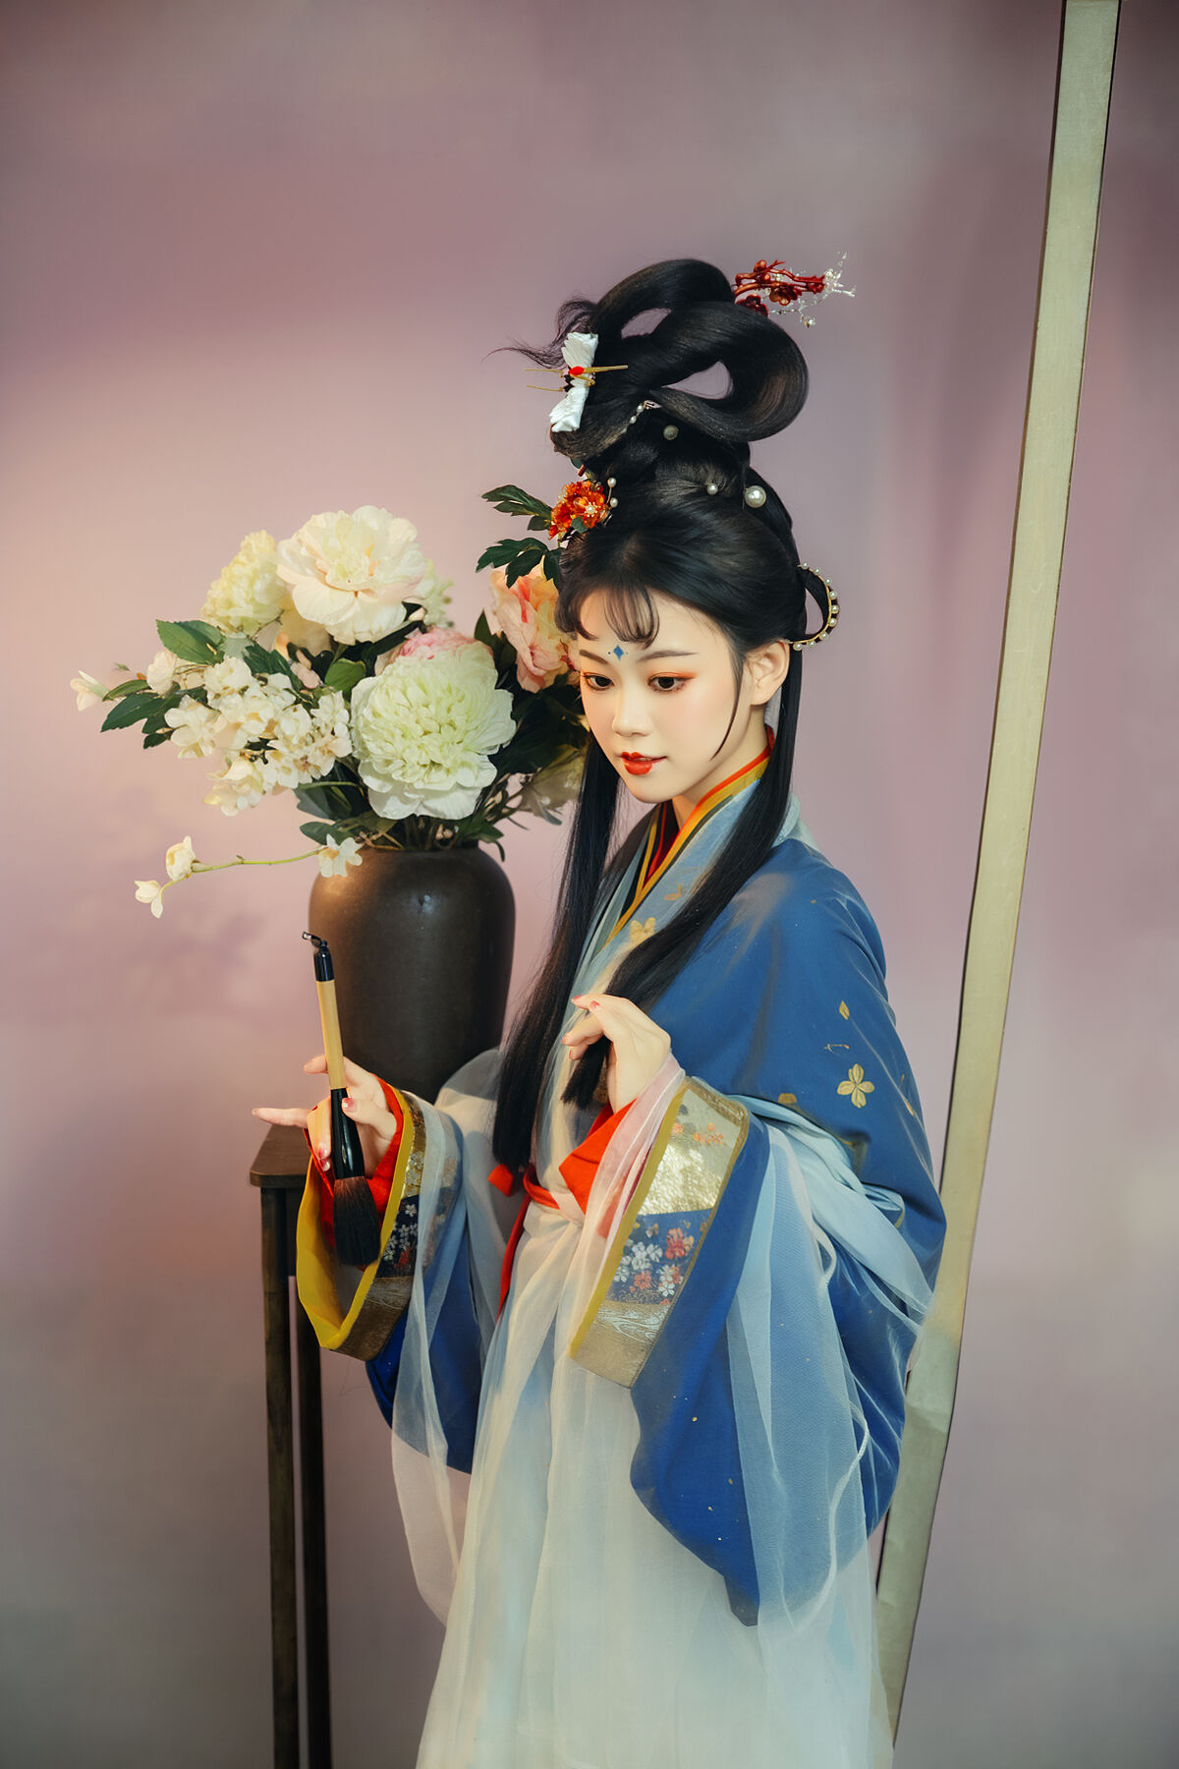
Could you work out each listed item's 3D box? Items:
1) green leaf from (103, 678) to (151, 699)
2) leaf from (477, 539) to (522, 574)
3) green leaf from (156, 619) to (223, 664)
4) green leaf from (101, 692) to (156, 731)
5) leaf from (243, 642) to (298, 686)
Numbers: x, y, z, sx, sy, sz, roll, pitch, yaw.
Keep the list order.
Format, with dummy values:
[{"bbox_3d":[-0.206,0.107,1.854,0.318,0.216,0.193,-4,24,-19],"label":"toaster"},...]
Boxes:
[{"bbox_3d":[-0.383,-0.162,3.130,0.041,0.018,0.020,2,9,15],"label":"green leaf"},{"bbox_3d":[-0.074,-0.274,3.160,0.042,0.030,0.020,0,9,0],"label":"leaf"},{"bbox_3d":[-0.330,-0.201,3.130,0.056,0.037,0.020,2,9,10],"label":"green leaf"},{"bbox_3d":[-0.381,-0.143,3.130,0.047,0.034,0.020,2,9,15],"label":"green leaf"},{"bbox_3d":[-0.264,-0.184,3.140,0.048,0.038,0.022,0,9,0],"label":"leaf"}]

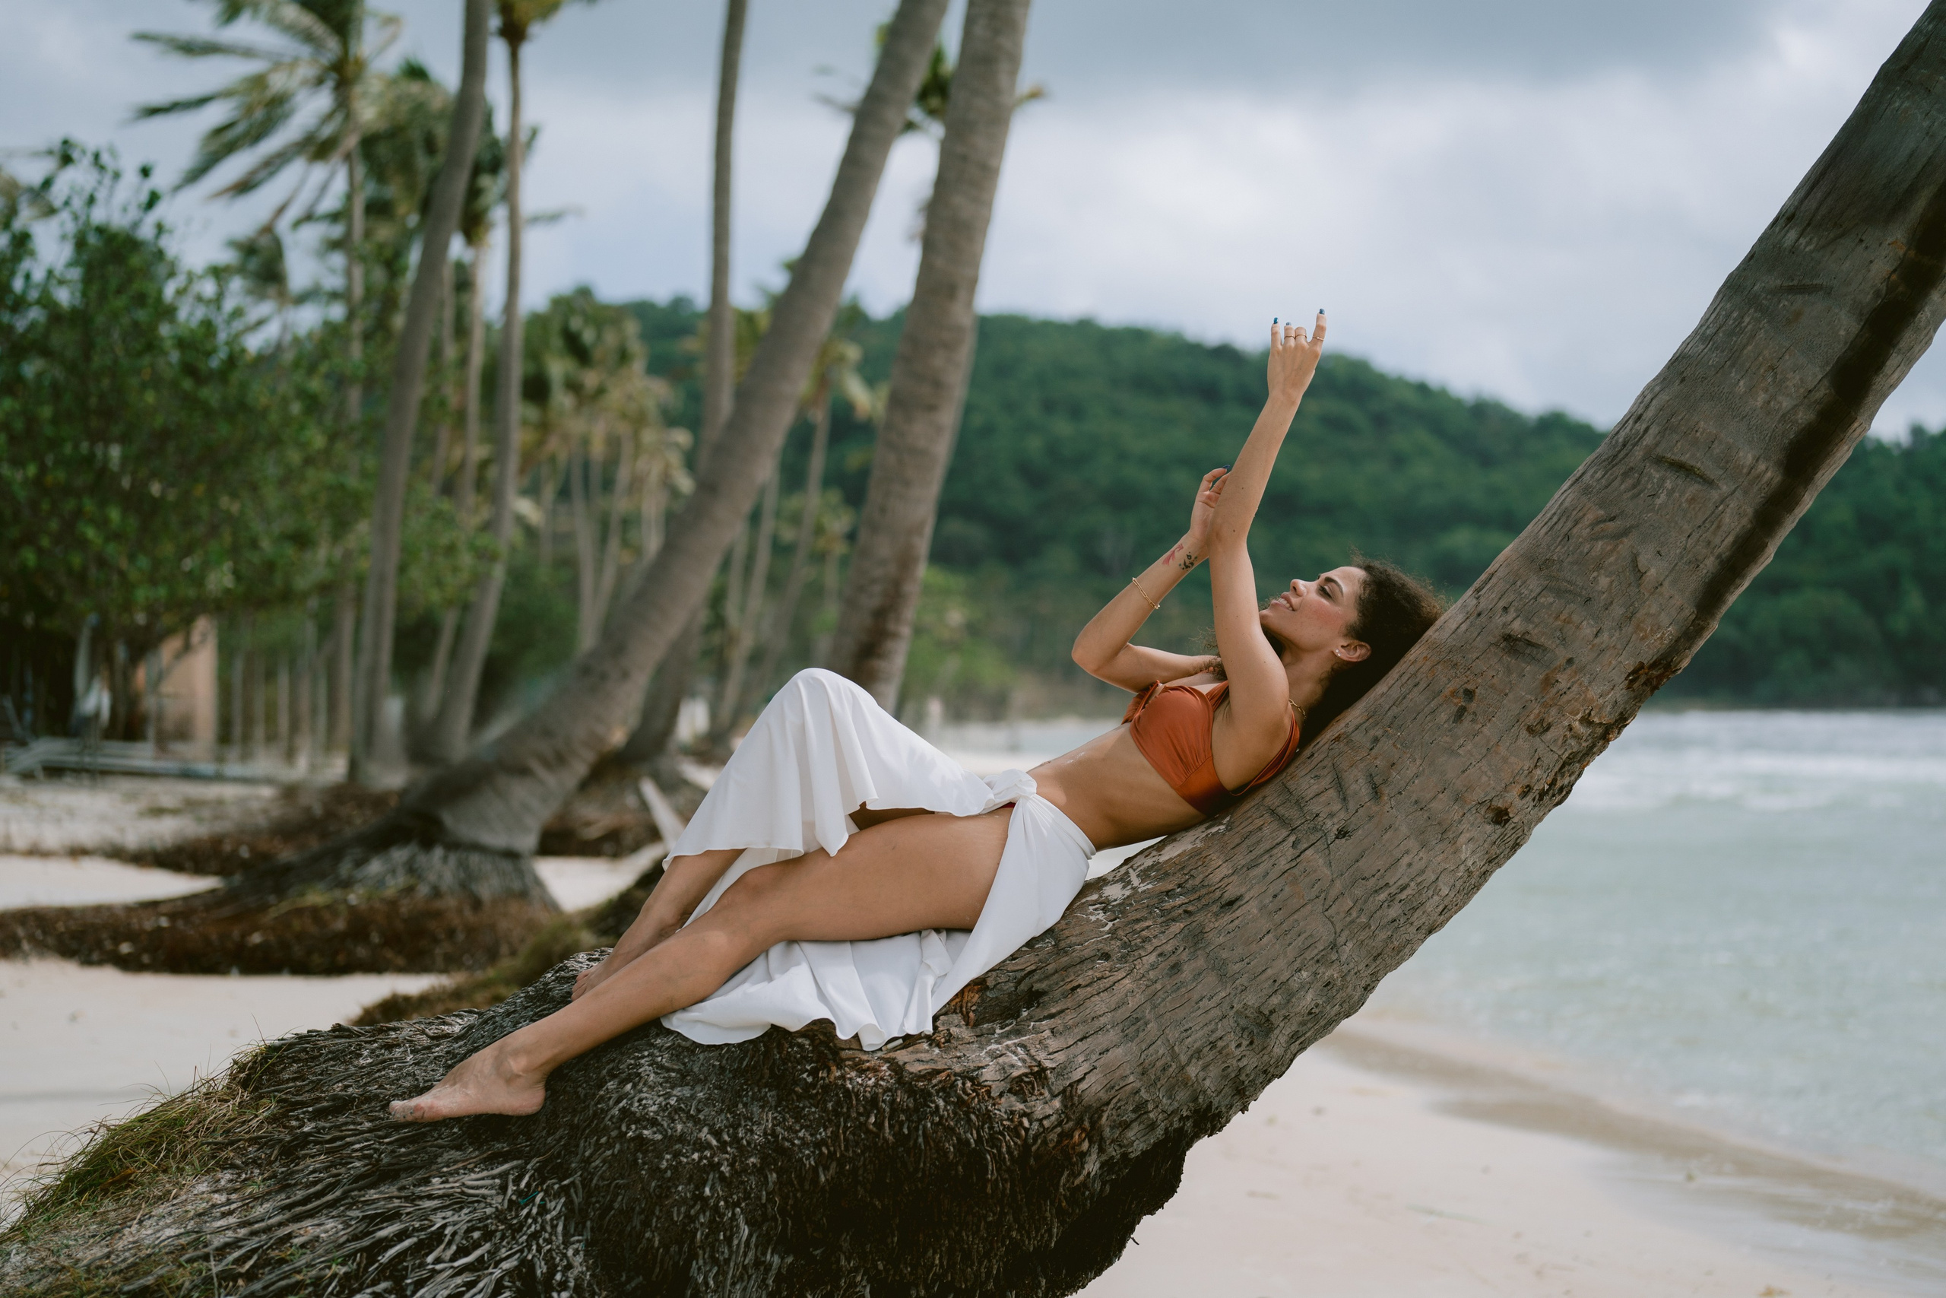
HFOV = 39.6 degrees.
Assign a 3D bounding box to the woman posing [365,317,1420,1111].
[{"bbox_3d":[-0.118,0.209,4.060,1.750,0.660,0.550,-28,11,-5],"label":"woman posing"}]

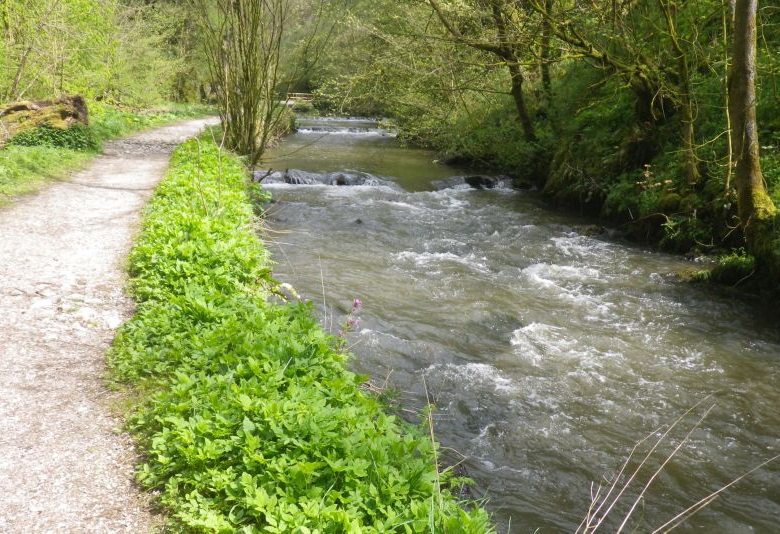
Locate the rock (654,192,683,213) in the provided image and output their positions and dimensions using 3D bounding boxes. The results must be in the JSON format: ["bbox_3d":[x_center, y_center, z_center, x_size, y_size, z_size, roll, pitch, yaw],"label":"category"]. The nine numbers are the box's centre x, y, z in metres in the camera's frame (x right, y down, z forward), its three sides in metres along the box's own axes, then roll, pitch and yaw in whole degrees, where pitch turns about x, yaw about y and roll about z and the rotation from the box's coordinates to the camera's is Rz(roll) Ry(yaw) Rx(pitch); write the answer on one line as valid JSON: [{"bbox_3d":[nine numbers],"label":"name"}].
[{"bbox_3d":[4.305,-0.997,10.900,0.460,0.290,0.400,6,15,21],"label":"rock"}]

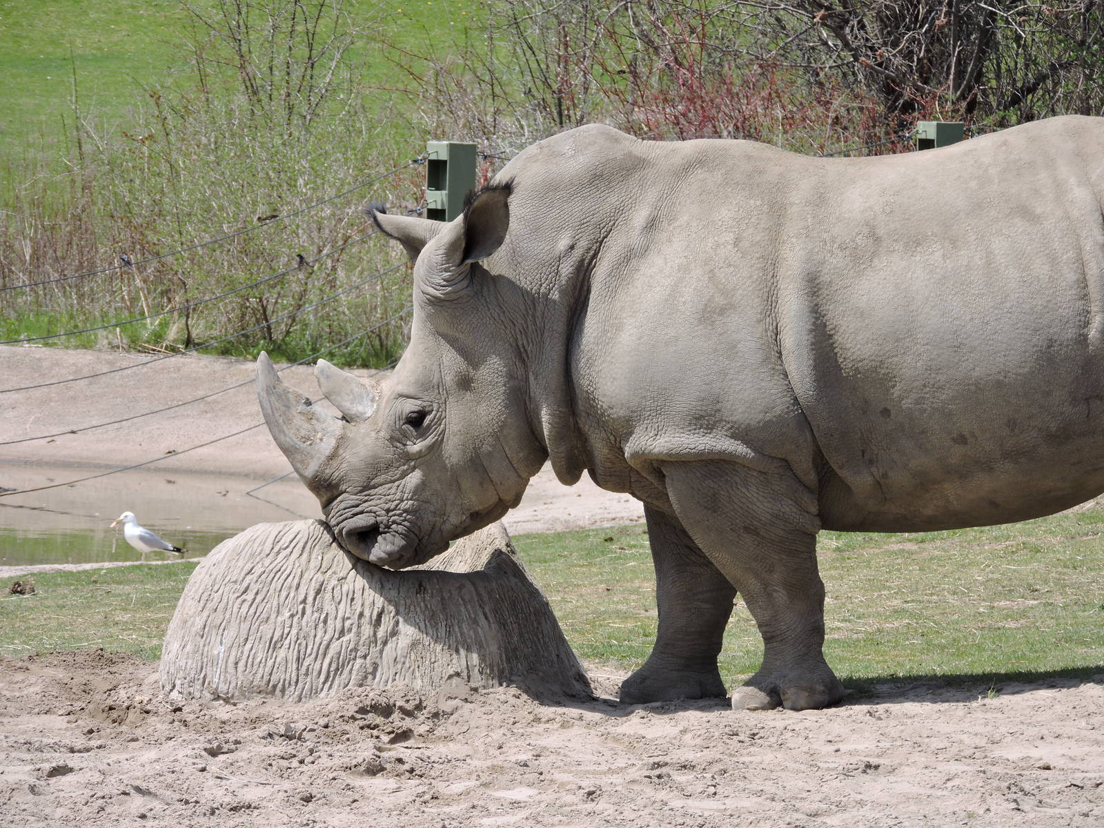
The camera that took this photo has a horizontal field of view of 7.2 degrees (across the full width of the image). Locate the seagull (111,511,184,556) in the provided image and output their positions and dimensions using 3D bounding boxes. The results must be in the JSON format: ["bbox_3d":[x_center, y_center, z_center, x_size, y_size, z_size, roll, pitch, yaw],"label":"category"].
[{"bbox_3d":[-2.075,0.624,45.000,0.385,0.250,0.135,-1,3,-15],"label":"seagull"}]

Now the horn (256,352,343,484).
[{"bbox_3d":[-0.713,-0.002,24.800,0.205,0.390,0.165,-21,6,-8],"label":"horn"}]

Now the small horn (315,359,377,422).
[{"bbox_3d":[-0.578,-0.074,24.850,0.146,0.212,0.130,-36,8,-6],"label":"small horn"}]

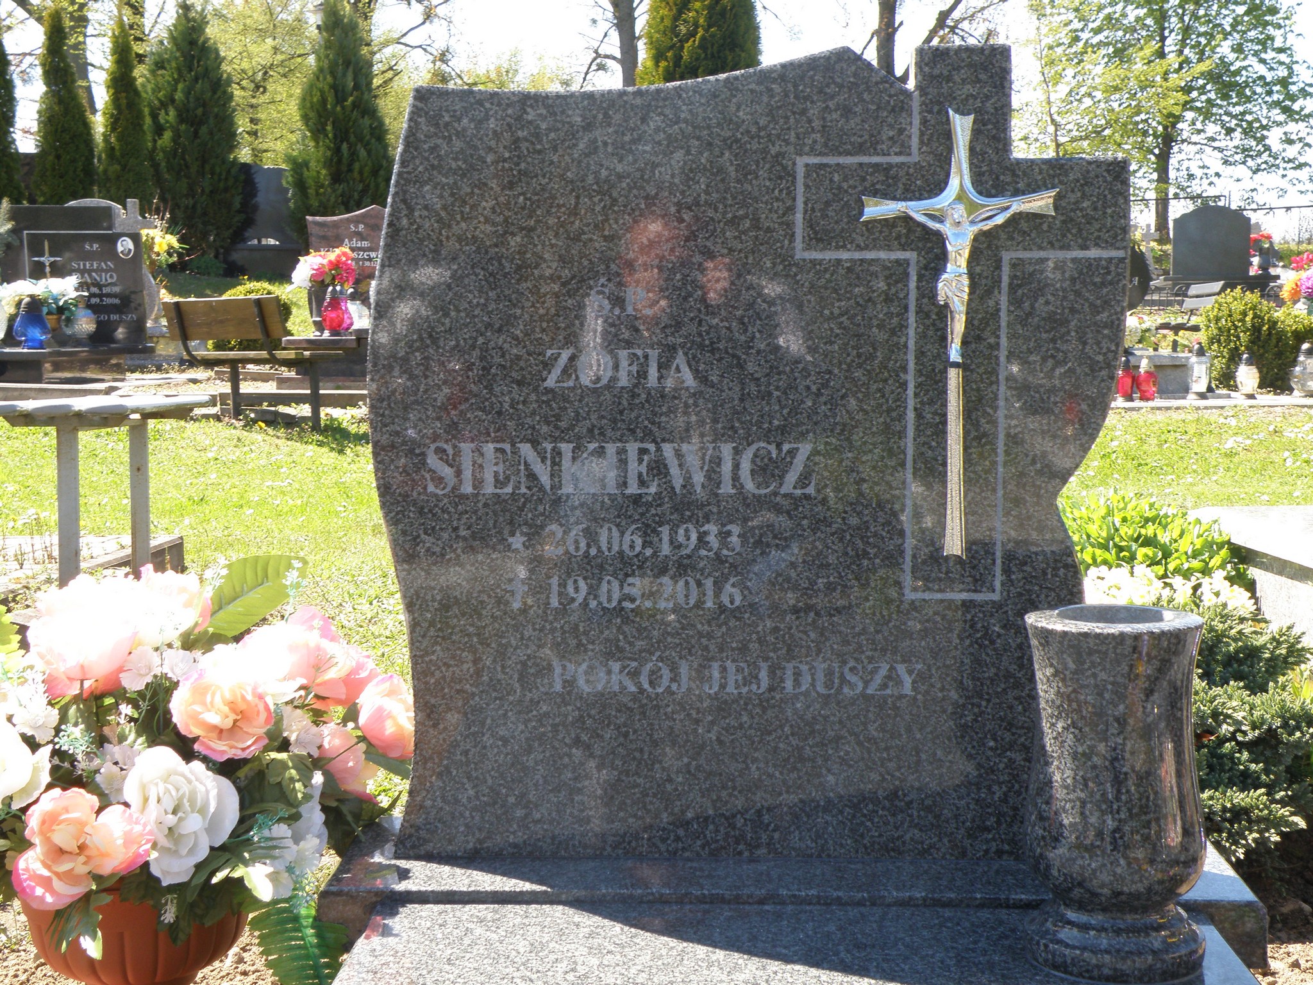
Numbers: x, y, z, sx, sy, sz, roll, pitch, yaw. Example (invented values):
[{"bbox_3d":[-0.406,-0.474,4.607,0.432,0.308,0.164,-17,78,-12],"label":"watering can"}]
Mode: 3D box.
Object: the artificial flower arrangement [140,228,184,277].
[{"bbox_3d":[-3.870,-1.890,16.300,0.400,0.400,0.370,0,6,2],"label":"artificial flower arrangement"}]

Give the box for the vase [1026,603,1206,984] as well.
[{"bbox_3d":[0.402,0.259,1.835,0.149,0.303,0.149,0,6,2],"label":"vase"}]

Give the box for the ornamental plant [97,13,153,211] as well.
[{"bbox_3d":[-5.730,-3.760,22.500,0.620,2.750,0.620,0,6,2],"label":"ornamental plant"}]

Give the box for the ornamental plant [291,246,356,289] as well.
[{"bbox_3d":[-2.270,-1.530,14.200,0.440,0.300,0.380,0,6,2],"label":"ornamental plant"}]

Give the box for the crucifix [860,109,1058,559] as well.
[{"bbox_3d":[0.296,-0.154,2.030,0.192,0.437,0.038,0,6,2],"label":"crucifix"}]

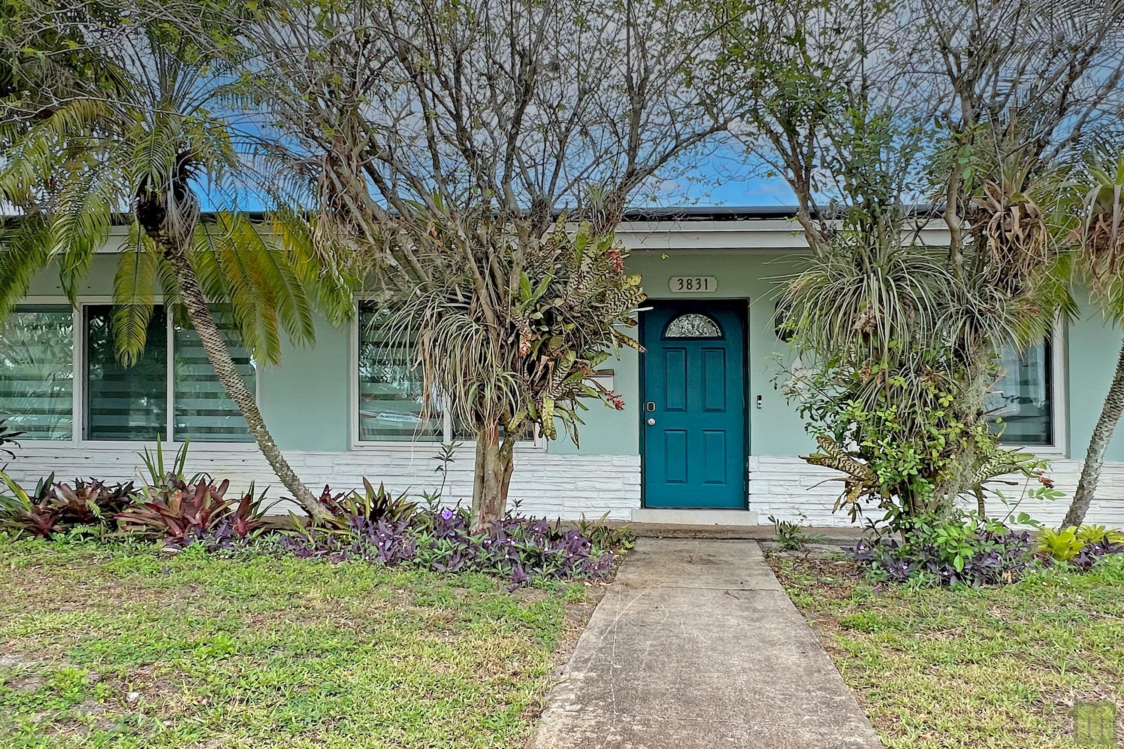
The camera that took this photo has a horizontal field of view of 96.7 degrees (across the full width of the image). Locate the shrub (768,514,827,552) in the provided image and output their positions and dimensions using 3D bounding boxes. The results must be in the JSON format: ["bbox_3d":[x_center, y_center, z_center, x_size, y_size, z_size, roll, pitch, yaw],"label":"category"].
[{"bbox_3d":[2.000,1.330,4.250,0.490,0.310,0.420,0,0,2],"label":"shrub"}]

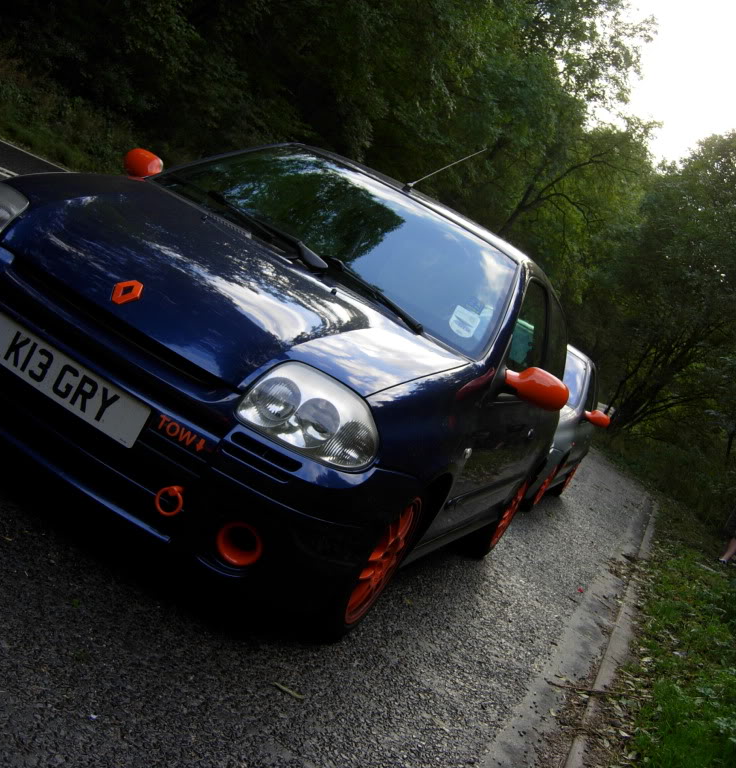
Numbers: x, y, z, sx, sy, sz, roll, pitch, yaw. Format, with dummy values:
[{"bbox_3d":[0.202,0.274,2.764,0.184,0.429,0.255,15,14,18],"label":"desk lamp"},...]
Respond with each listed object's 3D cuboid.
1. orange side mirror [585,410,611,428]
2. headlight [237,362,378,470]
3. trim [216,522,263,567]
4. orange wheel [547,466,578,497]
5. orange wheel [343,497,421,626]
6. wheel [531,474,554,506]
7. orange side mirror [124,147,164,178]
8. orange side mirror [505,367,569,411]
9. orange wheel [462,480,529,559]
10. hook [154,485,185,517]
[{"bbox_3d":[1.893,0.288,8.767,0.220,0.135,0.135,30,5,16],"label":"orange side mirror"},{"bbox_3d":[-0.119,0.073,2.643,0.330,0.200,0.260,29,5,9],"label":"headlight"},{"bbox_3d":[-0.307,0.387,2.595,0.110,0.110,0.060,29,5,10],"label":"trim"},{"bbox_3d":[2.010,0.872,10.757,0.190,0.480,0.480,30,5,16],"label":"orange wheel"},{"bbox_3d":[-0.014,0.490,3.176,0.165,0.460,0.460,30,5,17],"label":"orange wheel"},{"bbox_3d":[1.418,0.760,8.803,0.190,0.560,0.560,30,5,15],"label":"wheel"},{"bbox_3d":[-0.834,-0.815,4.082,0.215,0.135,0.135,30,5,17],"label":"orange side mirror"},{"bbox_3d":[0.571,0.006,3.589,0.225,0.135,0.135,30,5,17],"label":"orange side mirror"},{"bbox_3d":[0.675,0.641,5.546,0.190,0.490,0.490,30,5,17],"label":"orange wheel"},{"bbox_3d":[-0.480,0.282,2.583,0.065,0.082,0.040,30,5,17],"label":"hook"}]

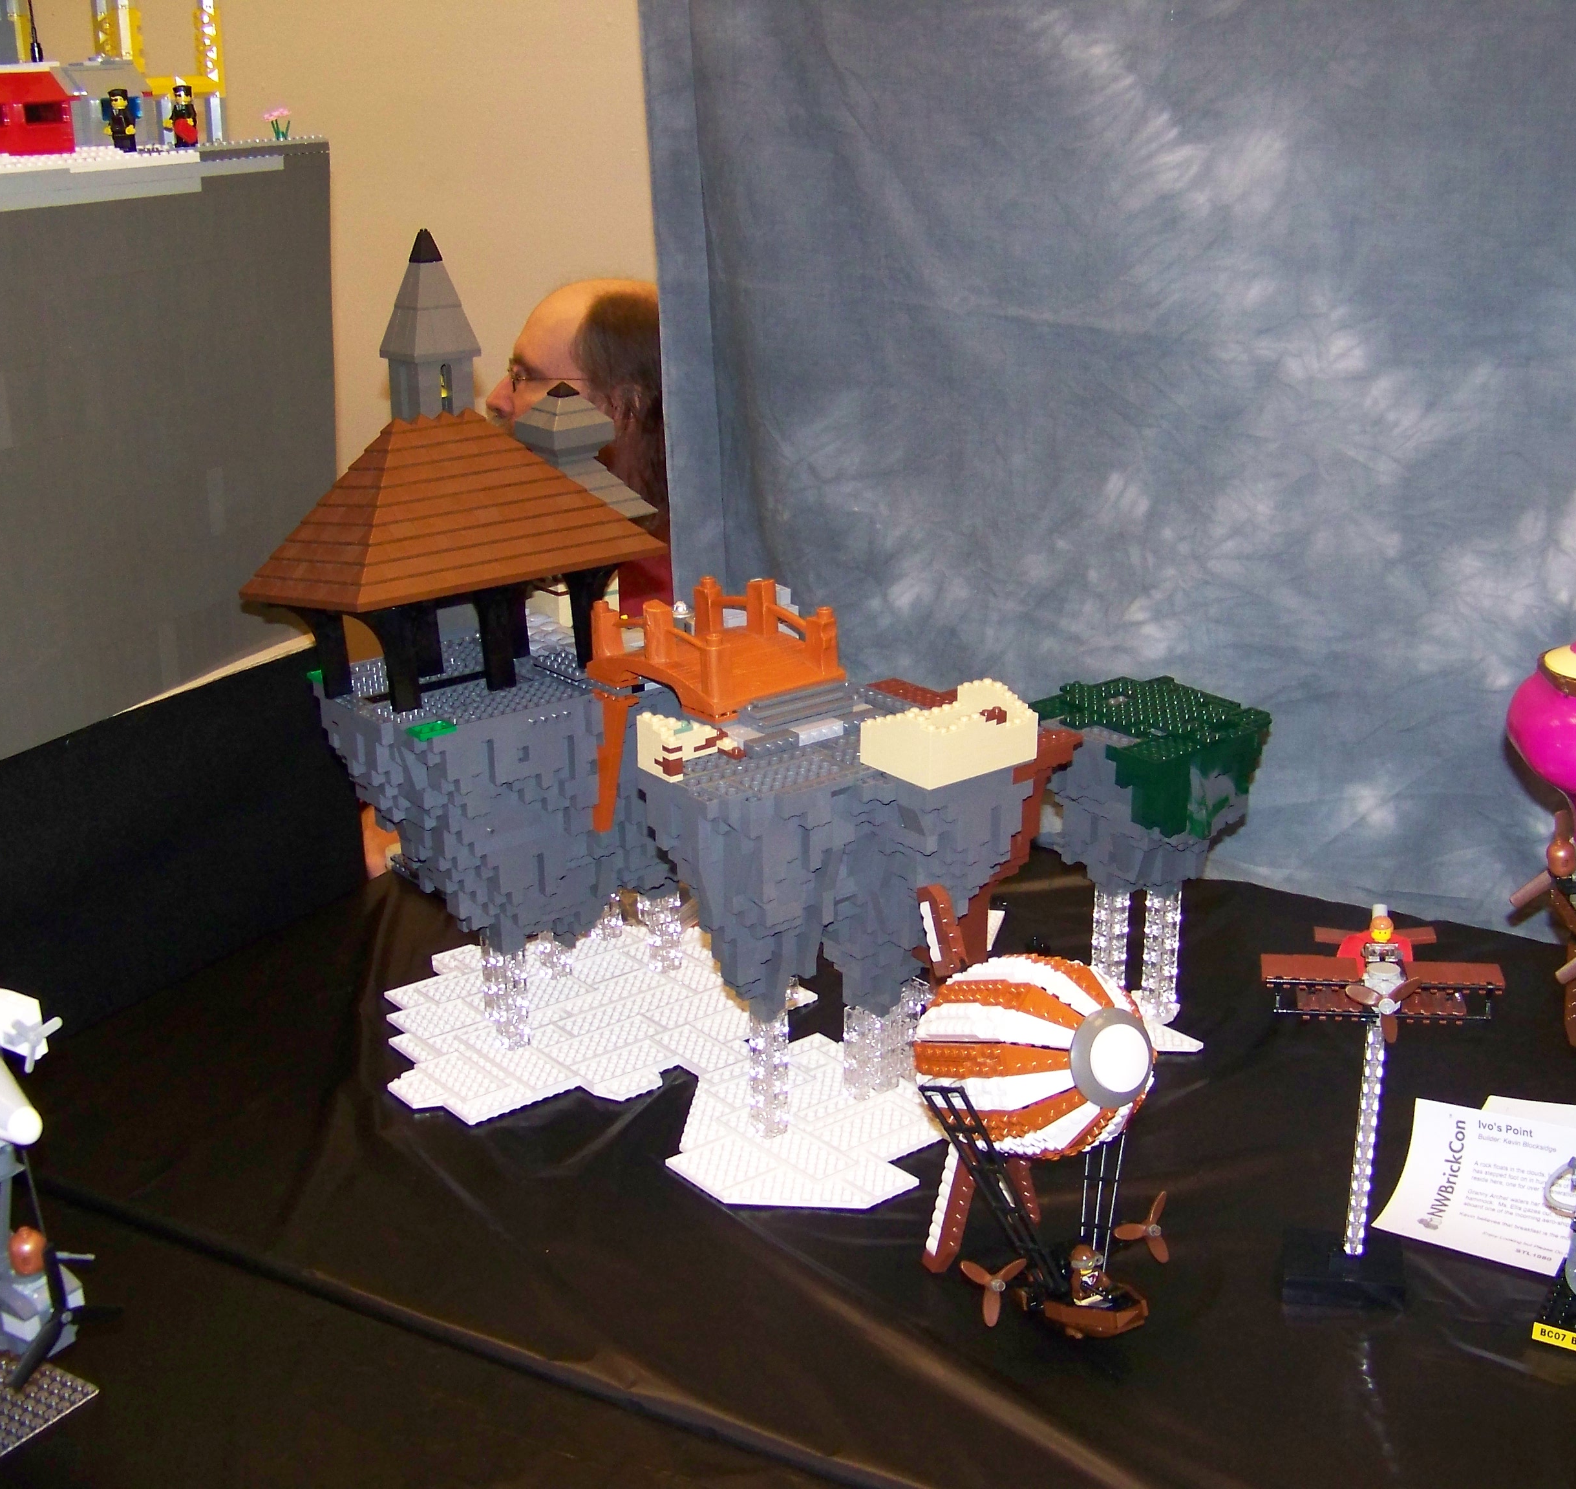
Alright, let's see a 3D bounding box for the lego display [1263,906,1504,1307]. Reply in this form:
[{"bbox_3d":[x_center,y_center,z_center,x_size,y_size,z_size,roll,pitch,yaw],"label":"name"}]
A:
[{"bbox_3d":[0.307,0.180,1.100,0.119,0.205,0.103,2,19,6],"label":"lego display"}]

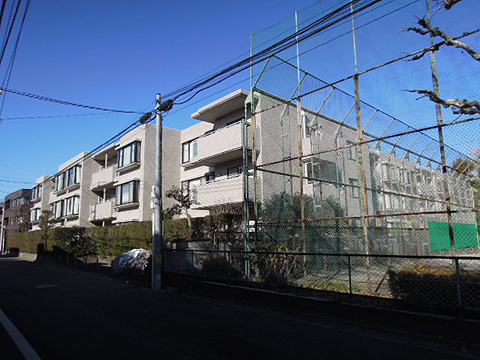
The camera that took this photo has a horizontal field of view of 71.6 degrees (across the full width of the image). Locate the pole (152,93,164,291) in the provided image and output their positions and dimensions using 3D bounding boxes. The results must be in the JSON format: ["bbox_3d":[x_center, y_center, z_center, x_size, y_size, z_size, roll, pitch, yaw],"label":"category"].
[{"bbox_3d":[-2.694,0.214,10.991,0.300,6.540,0.300,7,-13,-41],"label":"pole"}]

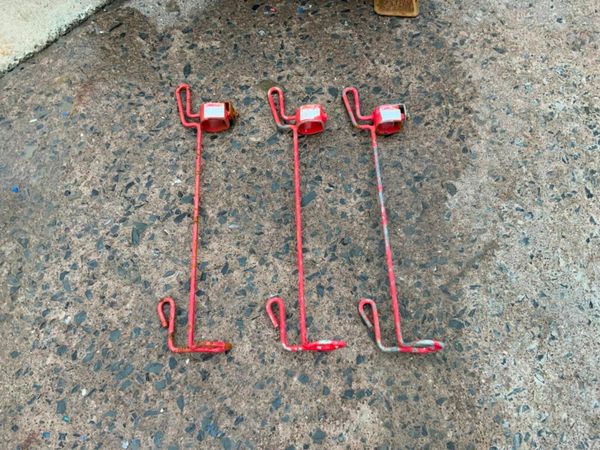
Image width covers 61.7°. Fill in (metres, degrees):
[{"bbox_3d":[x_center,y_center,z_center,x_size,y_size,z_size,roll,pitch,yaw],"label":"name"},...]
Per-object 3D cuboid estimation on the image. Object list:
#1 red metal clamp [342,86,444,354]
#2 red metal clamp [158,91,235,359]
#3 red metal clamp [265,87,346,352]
[{"bbox_3d":[0.202,-0.050,1.189,0.169,0.068,0.698,-2,66,-1],"label":"red metal clamp"},{"bbox_3d":[-0.235,-0.056,1.192,0.165,0.068,0.706,-2,66,-1],"label":"red metal clamp"},{"bbox_3d":[0.001,-0.053,1.190,0.167,0.068,0.692,-2,66,-1],"label":"red metal clamp"}]

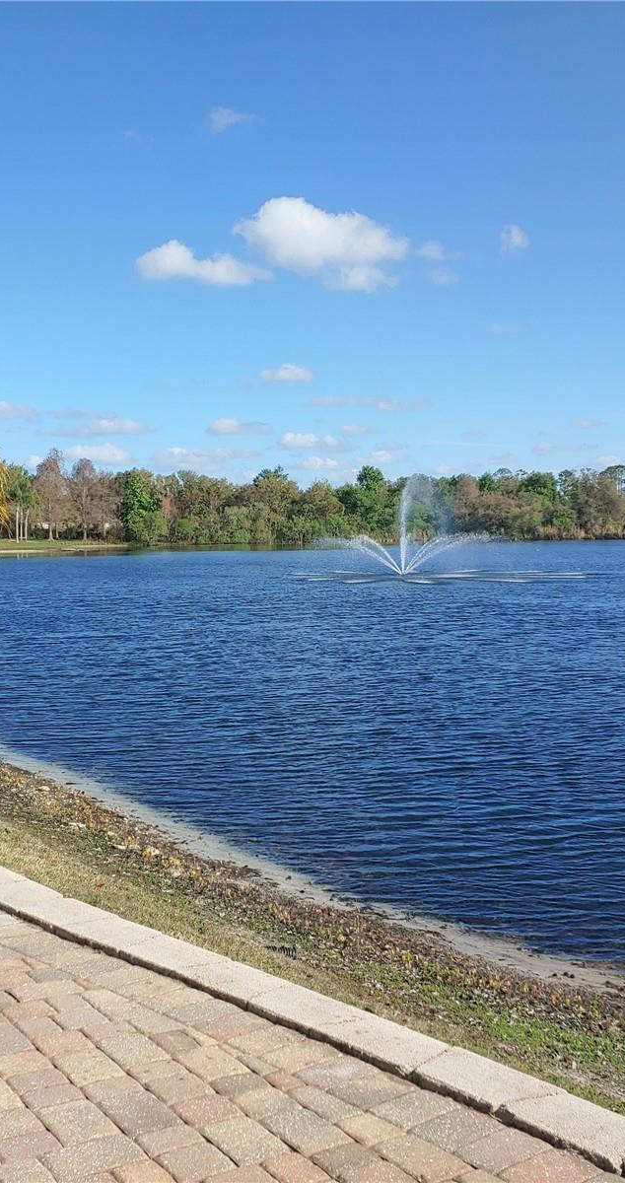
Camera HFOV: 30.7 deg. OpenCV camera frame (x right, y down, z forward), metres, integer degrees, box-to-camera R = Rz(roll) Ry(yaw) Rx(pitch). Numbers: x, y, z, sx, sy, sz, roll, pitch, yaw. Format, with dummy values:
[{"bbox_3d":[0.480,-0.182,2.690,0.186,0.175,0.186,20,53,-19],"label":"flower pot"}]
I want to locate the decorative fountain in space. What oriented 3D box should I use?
[{"bbox_3d":[7.229,-3.745,63.835,16.300,5.800,15.300,0,3,0],"label":"decorative fountain"}]

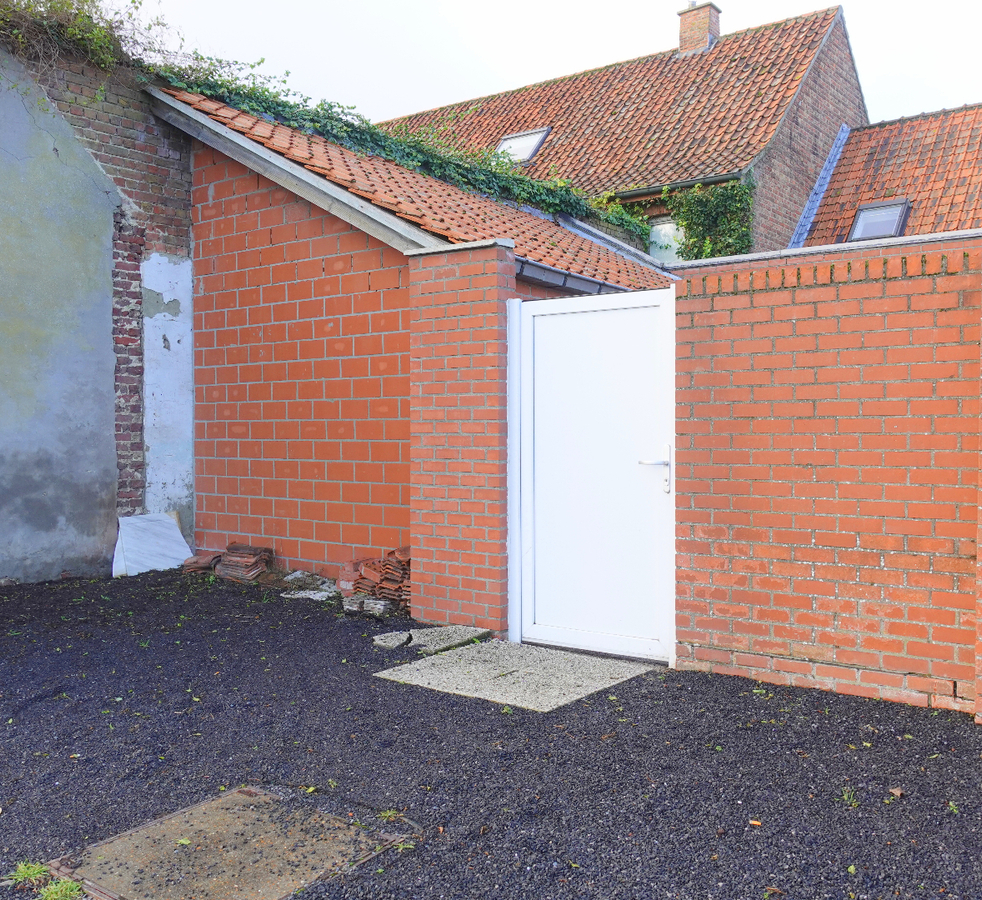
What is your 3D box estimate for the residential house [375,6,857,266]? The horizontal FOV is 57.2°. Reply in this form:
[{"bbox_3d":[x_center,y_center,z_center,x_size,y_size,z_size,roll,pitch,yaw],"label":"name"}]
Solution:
[{"bbox_3d":[1.299,-3.642,19.323,12.000,9.063,7.600,1,1,38],"label":"residential house"}]

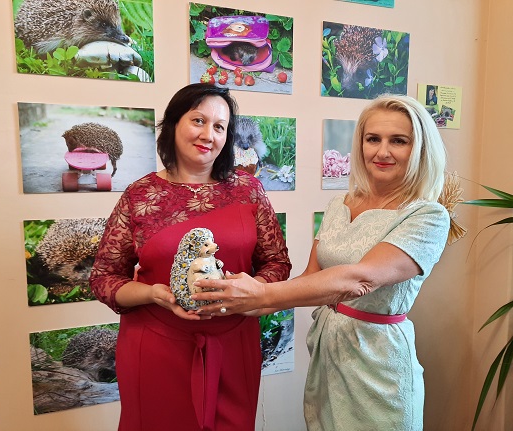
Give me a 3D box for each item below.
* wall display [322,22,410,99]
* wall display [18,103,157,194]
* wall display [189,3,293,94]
[{"bbox_3d":[0.477,-0.656,1.804,0.433,0.300,0.016,-2,7,-19],"label":"wall display"},{"bbox_3d":[-0.586,-0.234,1.482,0.444,0.303,0.016,-2,7,-19],"label":"wall display"},{"bbox_3d":[-0.051,-0.639,1.621,0.417,0.301,0.016,-2,7,-19],"label":"wall display"}]

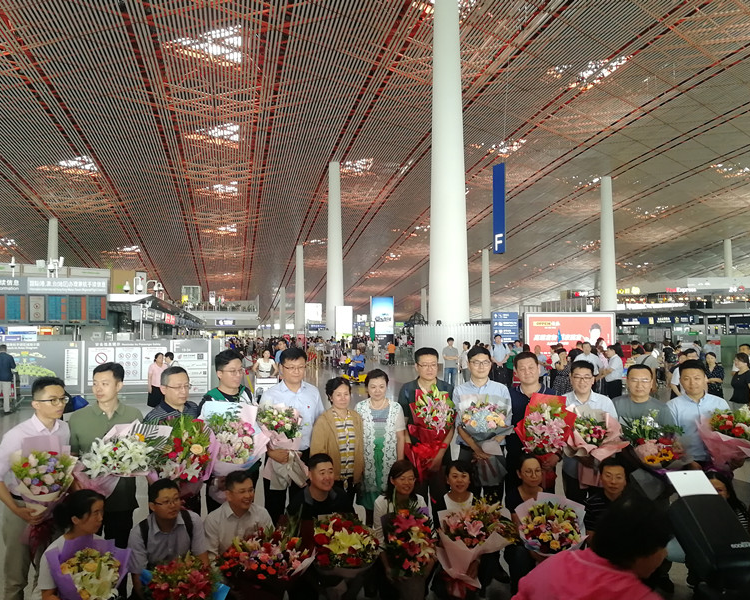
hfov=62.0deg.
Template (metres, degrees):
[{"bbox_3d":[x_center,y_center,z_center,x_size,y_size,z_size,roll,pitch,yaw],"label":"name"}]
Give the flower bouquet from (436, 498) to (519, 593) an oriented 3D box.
[{"bbox_3d":[0.591,1.428,3.600,0.420,0.500,0.330,7,8,6],"label":"flower bouquet"}]

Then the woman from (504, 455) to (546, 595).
[{"bbox_3d":[1.051,1.635,4.300,0.460,1.080,0.600,0,-3,-3],"label":"woman"}]

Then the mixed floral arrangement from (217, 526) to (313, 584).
[{"bbox_3d":[-0.600,1.400,3.420,0.500,0.260,0.350,0,-3,-9],"label":"mixed floral arrangement"}]

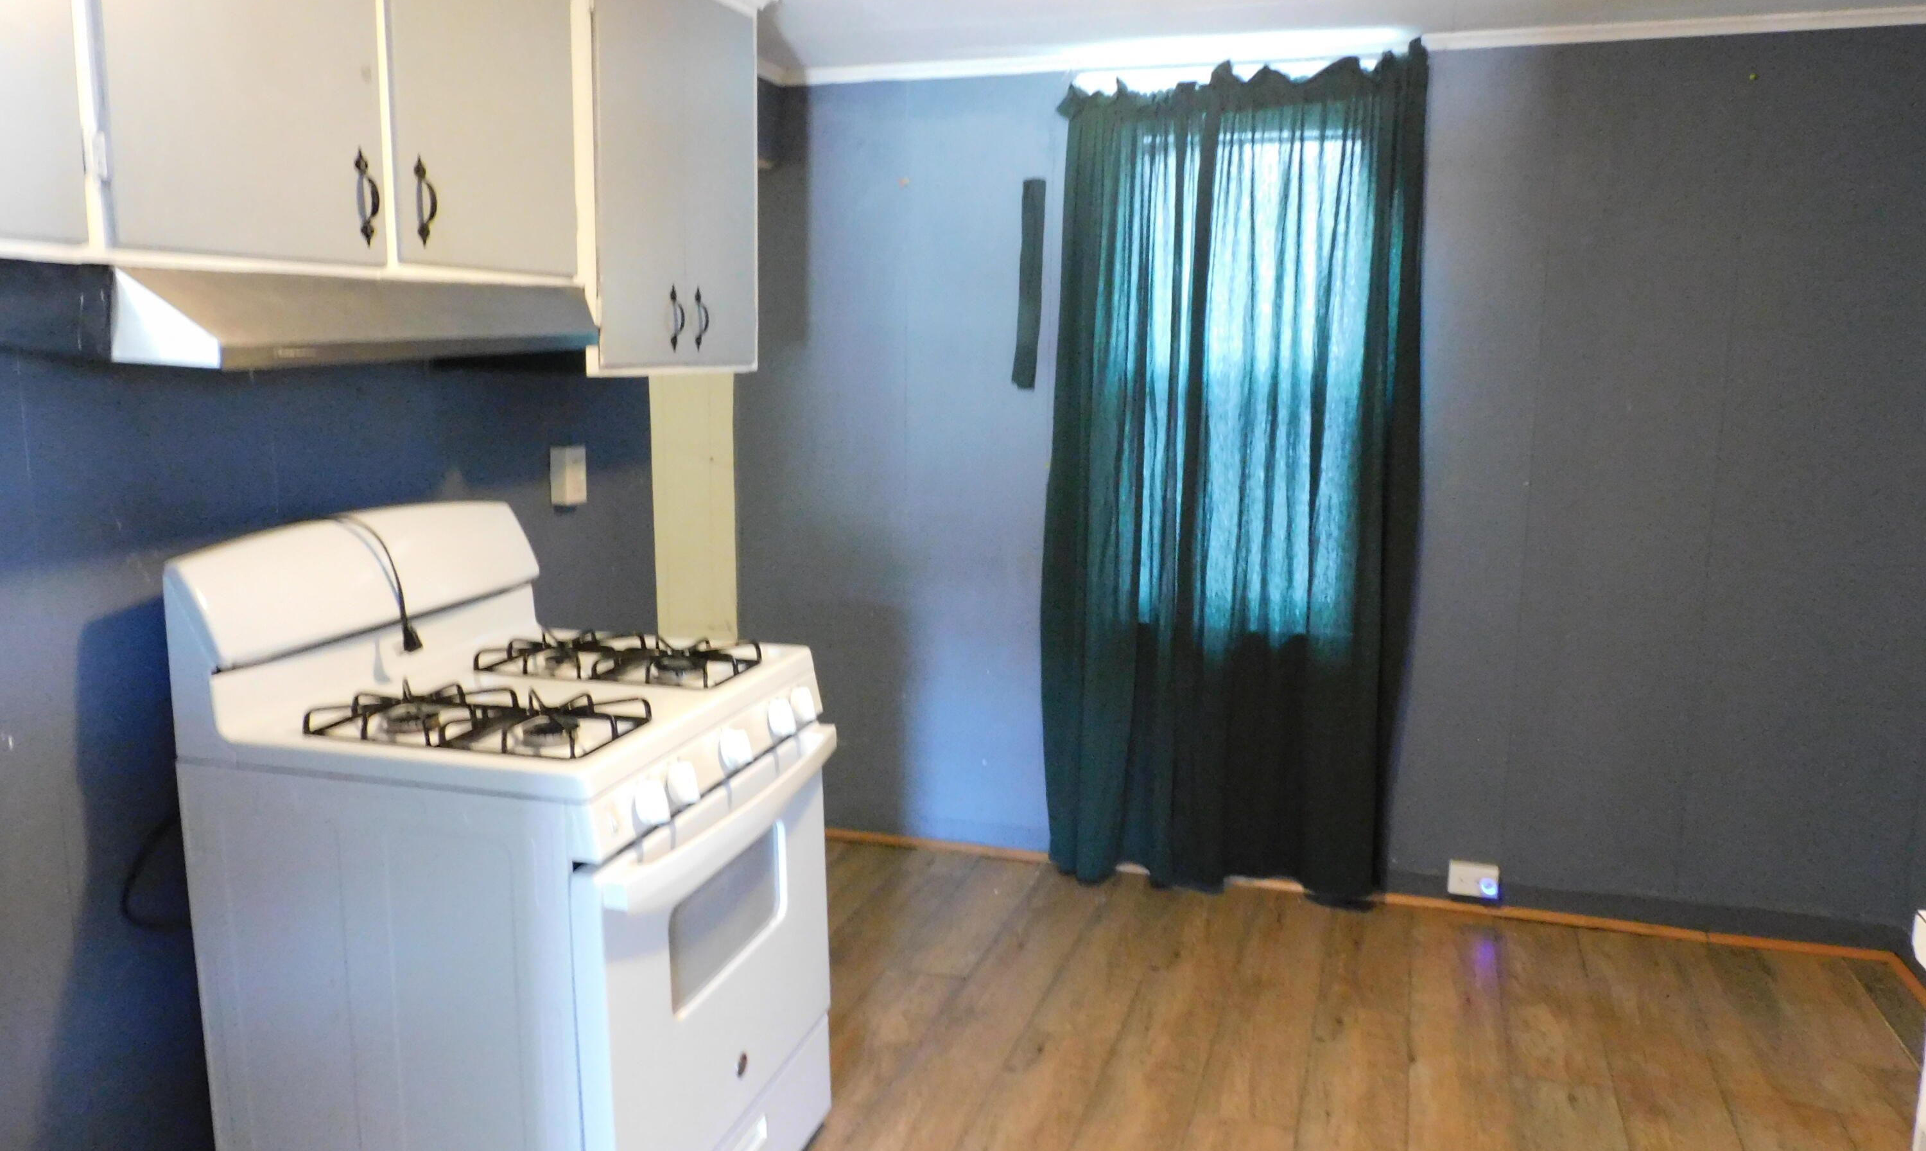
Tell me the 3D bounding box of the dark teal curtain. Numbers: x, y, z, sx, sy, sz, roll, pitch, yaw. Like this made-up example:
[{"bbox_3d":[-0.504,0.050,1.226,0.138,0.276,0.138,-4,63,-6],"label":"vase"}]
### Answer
[{"bbox_3d":[0.668,-0.202,3.402,0.960,2.110,0.120,3,10,16],"label":"dark teal curtain"}]

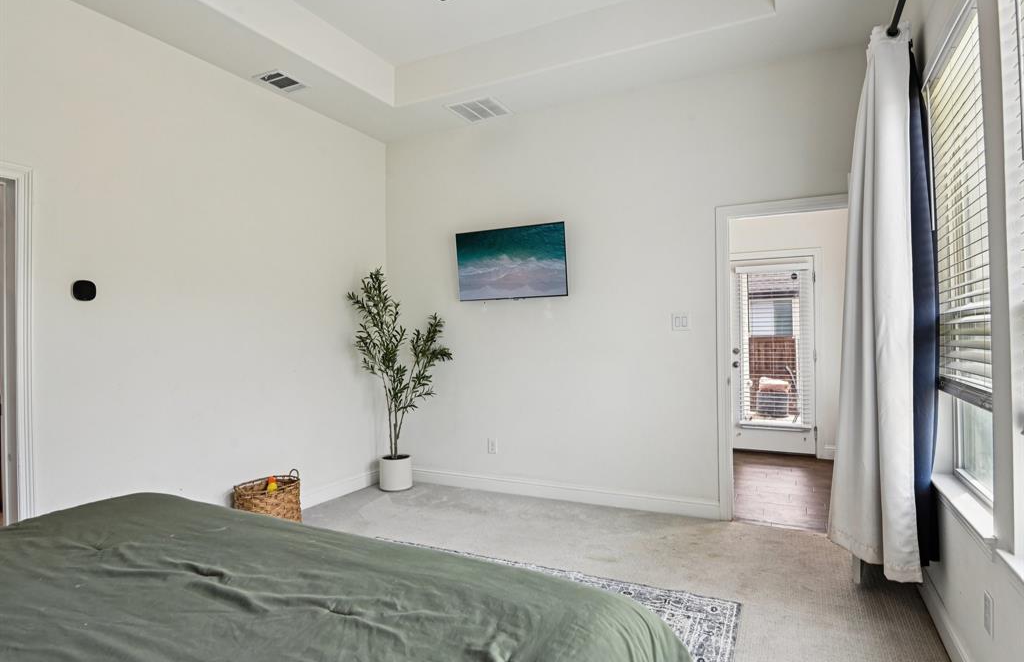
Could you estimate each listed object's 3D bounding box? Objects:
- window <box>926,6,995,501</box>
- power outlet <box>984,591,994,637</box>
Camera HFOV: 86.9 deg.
[{"bbox_3d":[1.677,-0.228,1.968,0.120,1.700,0.880,-1,-1,28],"label":"window"},{"bbox_3d":[1.479,0.883,1.682,0.010,0.128,0.084,-1,-1,28],"label":"power outlet"}]

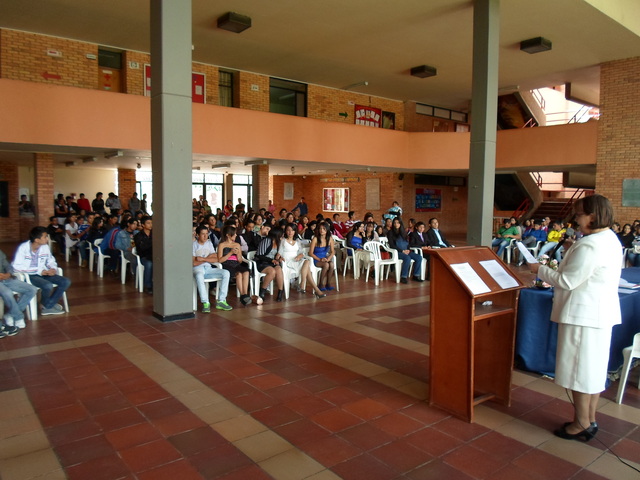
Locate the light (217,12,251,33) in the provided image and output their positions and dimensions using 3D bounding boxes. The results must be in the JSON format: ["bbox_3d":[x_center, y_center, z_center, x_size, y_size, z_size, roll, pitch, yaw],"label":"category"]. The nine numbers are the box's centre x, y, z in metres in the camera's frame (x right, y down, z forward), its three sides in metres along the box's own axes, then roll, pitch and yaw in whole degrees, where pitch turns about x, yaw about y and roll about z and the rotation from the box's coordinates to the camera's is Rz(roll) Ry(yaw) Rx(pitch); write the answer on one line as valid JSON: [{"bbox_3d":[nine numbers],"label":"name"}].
[{"bbox_3d":[-2.099,-5.340,11.395,0.590,0.180,0.590,-3,6,-38],"label":"light"}]

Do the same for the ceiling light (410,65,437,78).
[{"bbox_3d":[3.475,-5.622,15.492,0.600,0.180,0.600,-3,6,-38],"label":"ceiling light"}]

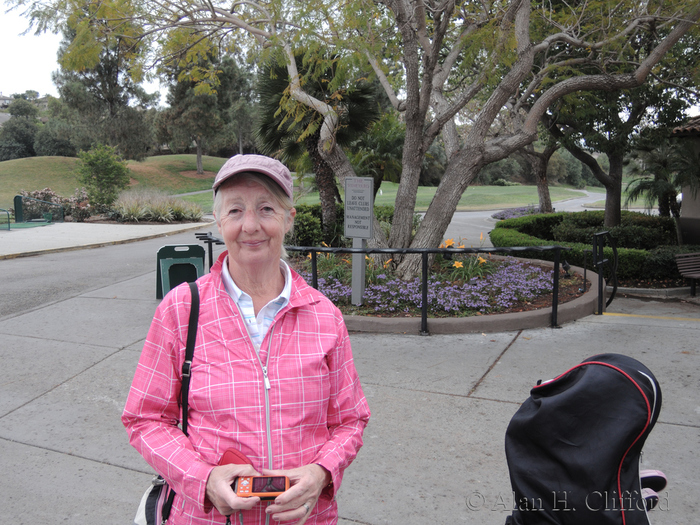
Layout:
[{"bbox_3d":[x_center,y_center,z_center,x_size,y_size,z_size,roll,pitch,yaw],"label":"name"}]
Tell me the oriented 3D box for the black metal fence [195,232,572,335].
[{"bbox_3d":[-0.138,0.207,7.884,4.825,0.874,1.467,3,7,29],"label":"black metal fence"}]

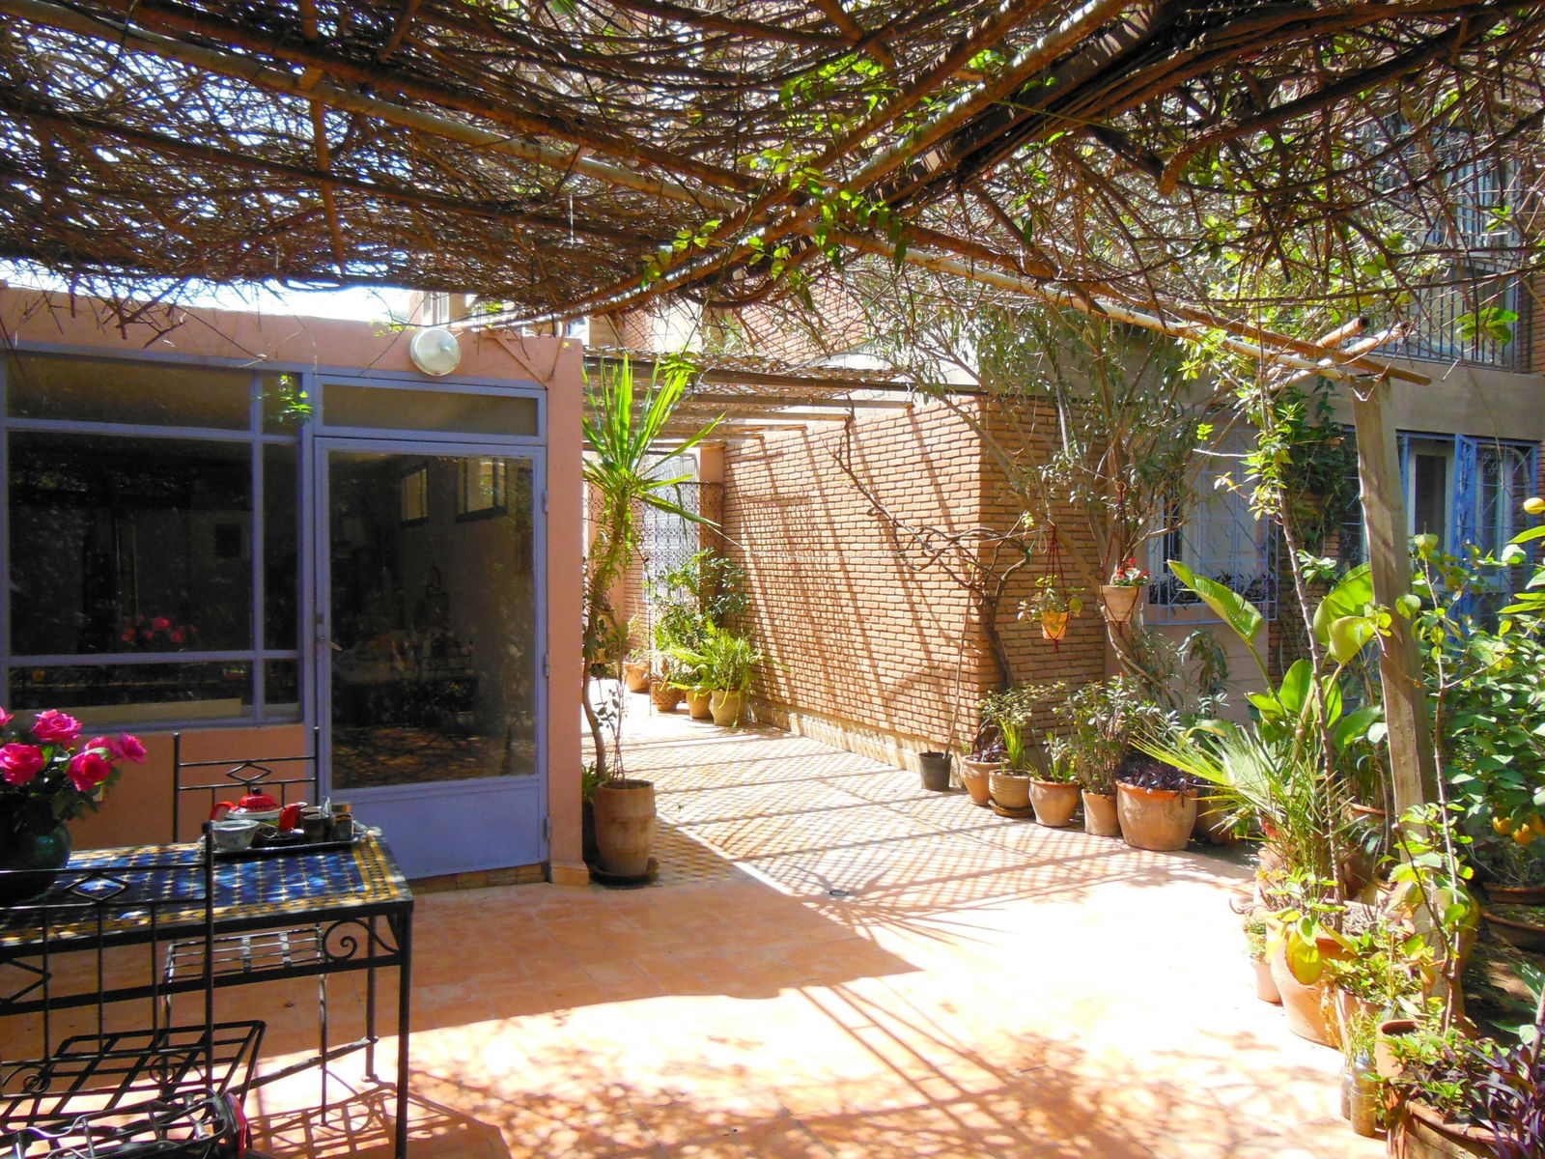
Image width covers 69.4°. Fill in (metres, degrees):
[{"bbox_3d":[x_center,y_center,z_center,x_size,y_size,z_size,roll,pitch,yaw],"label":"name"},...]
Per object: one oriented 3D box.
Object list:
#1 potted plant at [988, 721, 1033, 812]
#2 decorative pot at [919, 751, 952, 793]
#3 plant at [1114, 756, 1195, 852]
[{"bbox_3d":[1.505,1.175,7.016,0.290,0.568,0.290,0,1,12],"label":"potted plant"},{"bbox_3d":[1.127,1.332,7.709,0.227,0.248,0.227,0,1,8],"label":"decorative pot"},{"bbox_3d":[2.144,1.232,6.226,0.453,0.491,0.453,1,1,19],"label":"plant"}]

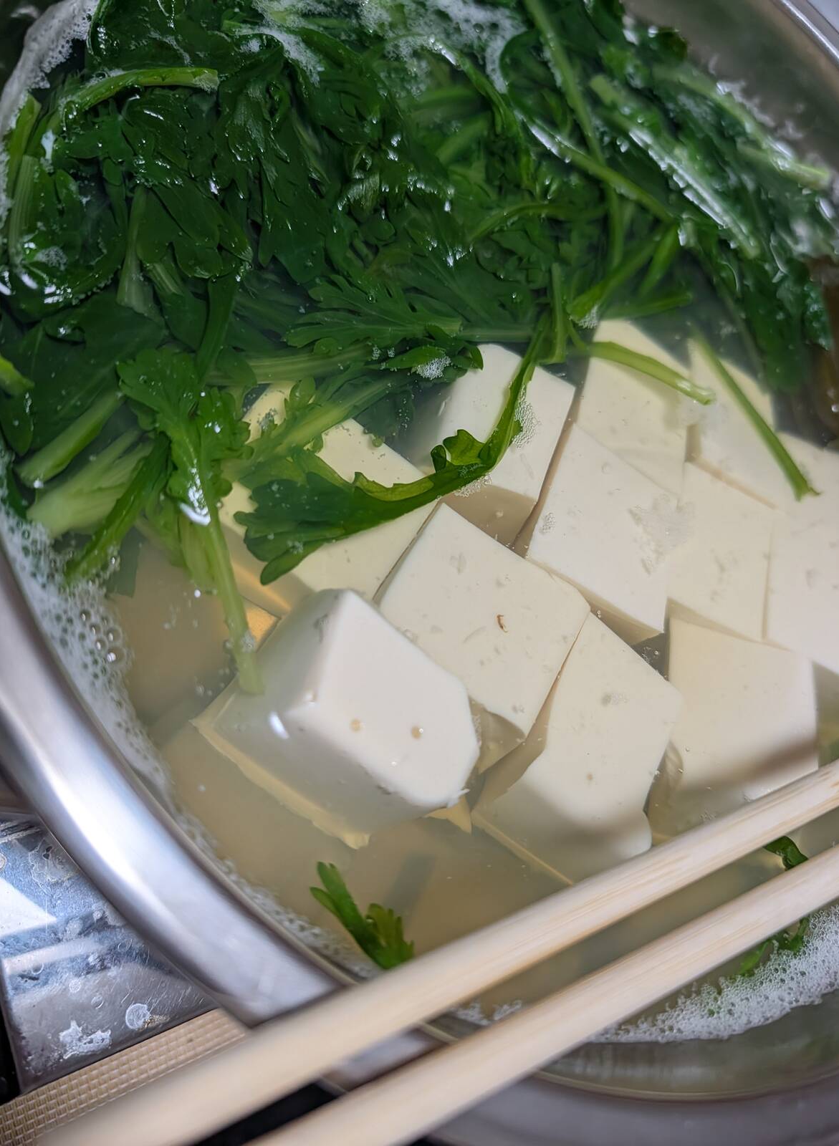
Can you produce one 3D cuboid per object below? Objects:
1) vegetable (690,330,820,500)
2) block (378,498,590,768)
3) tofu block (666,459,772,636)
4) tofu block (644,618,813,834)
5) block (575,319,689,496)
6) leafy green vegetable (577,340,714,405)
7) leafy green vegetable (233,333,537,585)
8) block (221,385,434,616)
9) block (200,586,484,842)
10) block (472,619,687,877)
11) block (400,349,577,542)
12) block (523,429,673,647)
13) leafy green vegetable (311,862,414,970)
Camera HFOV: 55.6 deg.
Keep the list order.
[{"bbox_3d":[0.083,-0.039,0.197,0.007,0.005,0.050,-35,92,-31],"label":"vegetable"},{"bbox_3d":[0.006,0.011,0.137,0.032,0.024,0.027,37,60,-5],"label":"block"},{"bbox_3d":[0.064,-0.002,0.195,0.028,0.029,0.035,22,66,-20],"label":"tofu block"},{"bbox_3d":[0.055,0.030,0.157,0.038,0.024,0.030,14,70,-23],"label":"tofu block"},{"bbox_3d":[0.038,-0.031,0.168,0.027,0.024,0.029,23,66,-19],"label":"block"},{"bbox_3d":[0.053,-0.047,0.184,0.040,0.005,0.008,14,69,-23],"label":"leafy green vegetable"},{"bbox_3d":[0.000,-0.017,0.131,0.068,0.015,0.019,-36,93,-30],"label":"leafy green vegetable"},{"bbox_3d":[-0.022,-0.010,0.154,0.034,0.027,0.028,32,63,-15],"label":"block"},{"bbox_3d":[-0.013,0.024,0.138,0.035,0.026,0.025,41,54,-21],"label":"block"},{"bbox_3d":[0.028,0.029,0.141,0.025,0.024,0.030,38,52,-5],"label":"block"},{"bbox_3d":[0.010,-0.023,0.147,0.021,0.024,0.027,23,66,-19],"label":"block"},{"bbox_3d":[0.035,-0.006,0.179,0.034,0.029,0.034,28,64,-18],"label":"block"},{"bbox_3d":[-0.008,0.053,0.123,0.022,0.006,0.008,50,60,-6],"label":"leafy green vegetable"}]

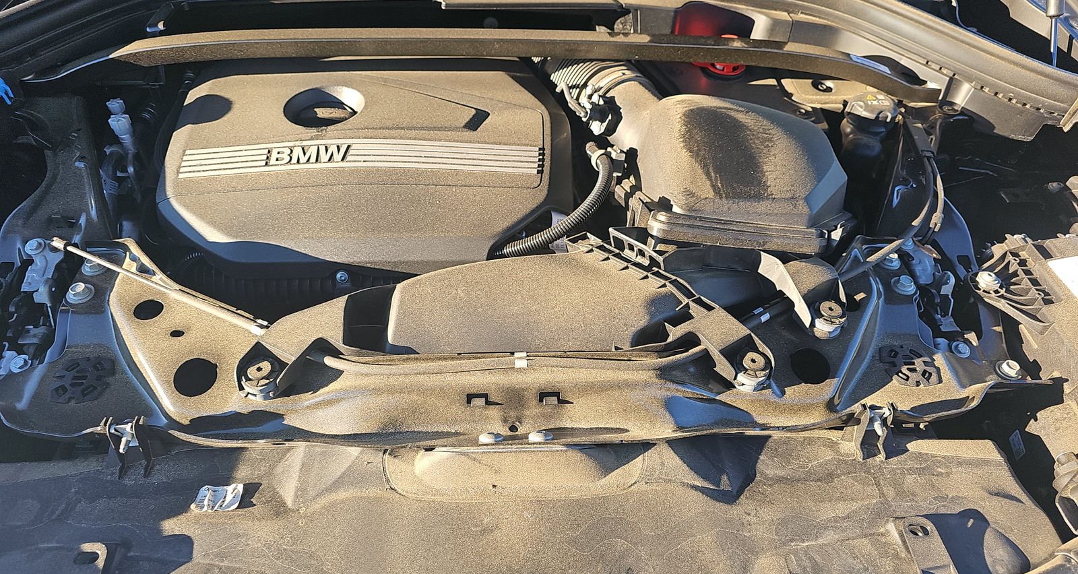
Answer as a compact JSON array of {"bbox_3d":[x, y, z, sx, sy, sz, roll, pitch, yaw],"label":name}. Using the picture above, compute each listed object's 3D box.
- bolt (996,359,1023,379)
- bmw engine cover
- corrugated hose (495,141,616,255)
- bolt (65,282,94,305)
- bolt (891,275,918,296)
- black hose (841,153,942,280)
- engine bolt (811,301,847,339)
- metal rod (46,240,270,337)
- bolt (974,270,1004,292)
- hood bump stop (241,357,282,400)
[{"bbox_3d":[0.448,0.078,0.682,0.023,0.012,0.023,-1,47,-2],"label":"bolt"},{"bbox_3d":[-0.204,-0.160,0.890,0.470,0.100,0.345,-1,47,-2],"label":"bmw engine cover"},{"bbox_3d":[0.028,-0.088,0.852,0.185,0.078,0.075,-35,56,-29],"label":"corrugated hose"},{"bbox_3d":[-0.445,0.005,0.696,0.025,0.012,0.025,-1,47,-2],"label":"bolt"},{"bbox_3d":[0.367,-0.003,0.720,0.025,0.012,0.025,-1,47,-2],"label":"bolt"},{"bbox_3d":[0.398,-0.081,0.778,0.049,0.050,0.259,30,53,24],"label":"black hose"},{"bbox_3d":[0.282,0.032,0.694,0.034,0.022,0.034,-1,47,-2],"label":"engine bolt"},{"bbox_3d":[-0.412,-0.003,0.767,0.292,0.013,0.013,20,50,13],"label":"metal rod"},{"bbox_3d":[0.455,-0.006,0.725,0.024,0.015,0.024,-1,47,-2],"label":"bolt"},{"bbox_3d":[-0.247,0.082,0.639,0.036,0.024,0.036,-1,47,-2],"label":"hood bump stop"}]

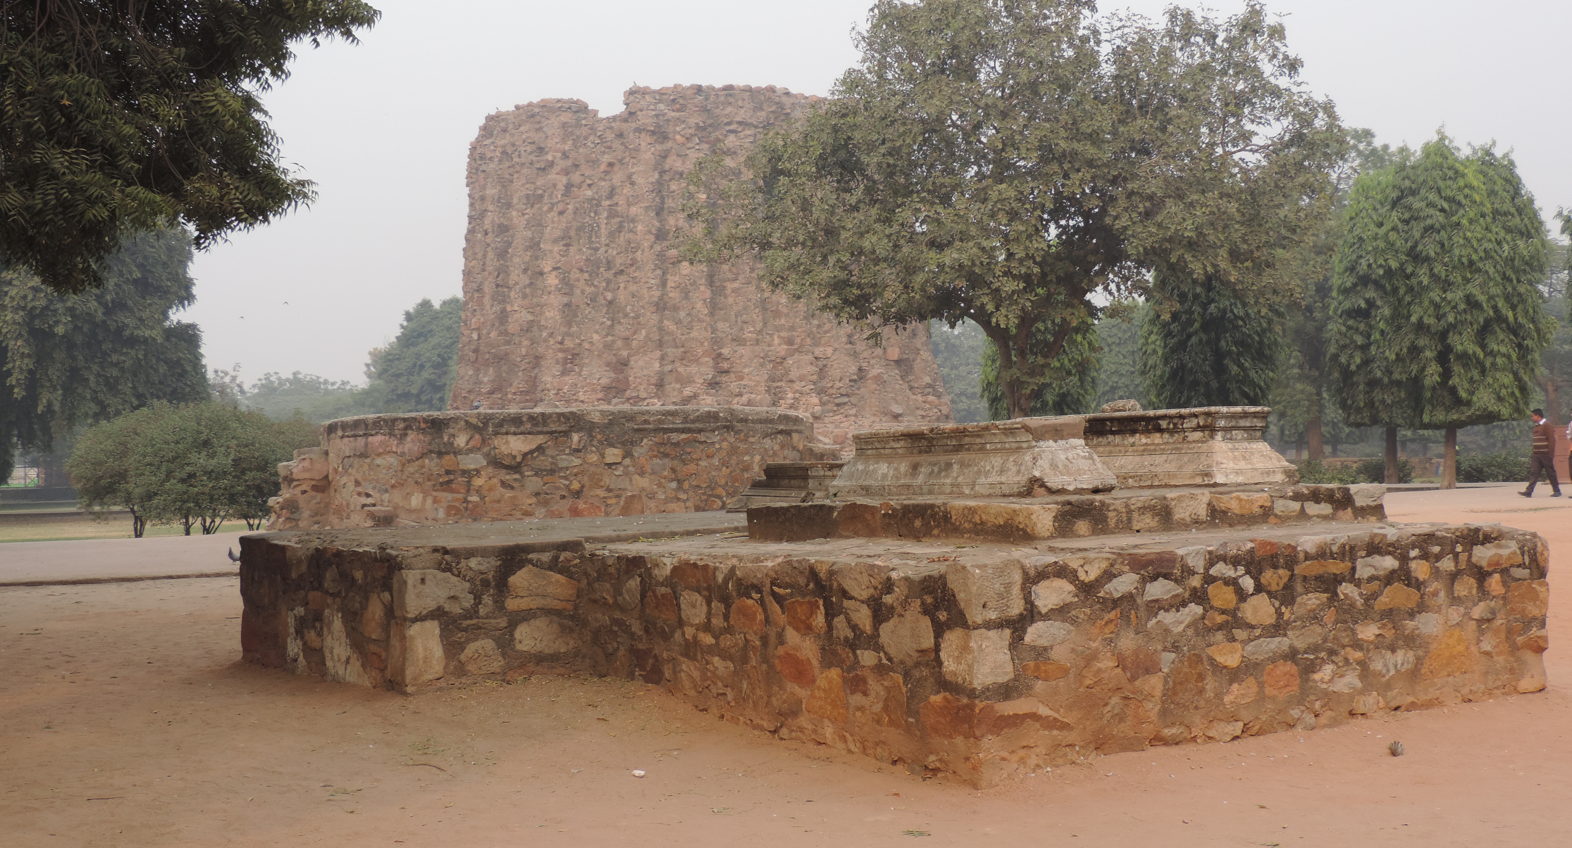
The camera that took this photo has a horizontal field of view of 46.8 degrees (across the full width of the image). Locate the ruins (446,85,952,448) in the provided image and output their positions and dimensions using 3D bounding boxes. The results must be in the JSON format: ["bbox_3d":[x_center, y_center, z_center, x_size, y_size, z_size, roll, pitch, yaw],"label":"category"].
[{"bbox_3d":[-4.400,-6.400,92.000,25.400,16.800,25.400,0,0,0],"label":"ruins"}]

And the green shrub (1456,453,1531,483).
[{"bbox_3d":[16.400,1.020,42.100,1.900,0.690,1.300,0,0,0],"label":"green shrub"}]

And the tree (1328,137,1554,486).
[{"bbox_3d":[14.300,-2.450,39.600,4.900,7.600,4.600,0,0,0],"label":"tree"}]

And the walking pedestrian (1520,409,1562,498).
[{"bbox_3d":[14.640,0.570,35.200,0.720,1.700,0.500,0,0,-22],"label":"walking pedestrian"}]

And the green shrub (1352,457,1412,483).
[{"bbox_3d":[13.900,1.090,42.300,1.400,0.630,1.200,0,0,0],"label":"green shrub"}]

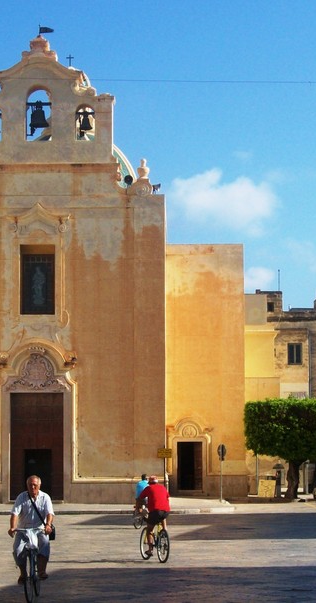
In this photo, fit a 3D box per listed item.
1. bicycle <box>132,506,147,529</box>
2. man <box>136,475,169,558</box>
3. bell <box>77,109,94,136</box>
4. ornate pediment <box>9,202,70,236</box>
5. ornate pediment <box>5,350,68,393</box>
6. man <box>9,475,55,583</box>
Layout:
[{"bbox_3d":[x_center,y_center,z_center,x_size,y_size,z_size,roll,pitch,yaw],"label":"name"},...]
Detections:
[{"bbox_3d":[-0.373,6.361,39.173,0.550,1.020,1.680,-3,-8,24],"label":"bicycle"},{"bbox_3d":[-0.059,4.232,25.567,0.540,1.606,0.850,3,-8,-19],"label":"man"},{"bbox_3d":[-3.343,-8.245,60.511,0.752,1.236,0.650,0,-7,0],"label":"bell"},{"bbox_3d":[-5.419,-3.737,59.491,2.835,1.512,0.400,0,-7,0],"label":"ornate pediment"},{"bbox_3d":[-5.449,3.176,58.584,2.927,1.894,0.400,0,-7,0],"label":"ornate pediment"},{"bbox_3d":[-1.703,3.059,17.450,0.620,1.435,0.850,0,-7,3],"label":"man"}]

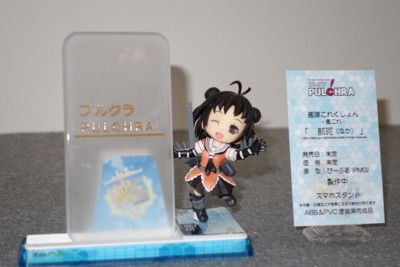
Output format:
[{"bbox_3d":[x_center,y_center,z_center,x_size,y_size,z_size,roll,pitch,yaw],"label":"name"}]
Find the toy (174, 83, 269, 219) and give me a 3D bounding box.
[{"bbox_3d":[0.010,0.011,0.557,0.057,0.082,0.044,-2,10,4],"label":"toy"}]

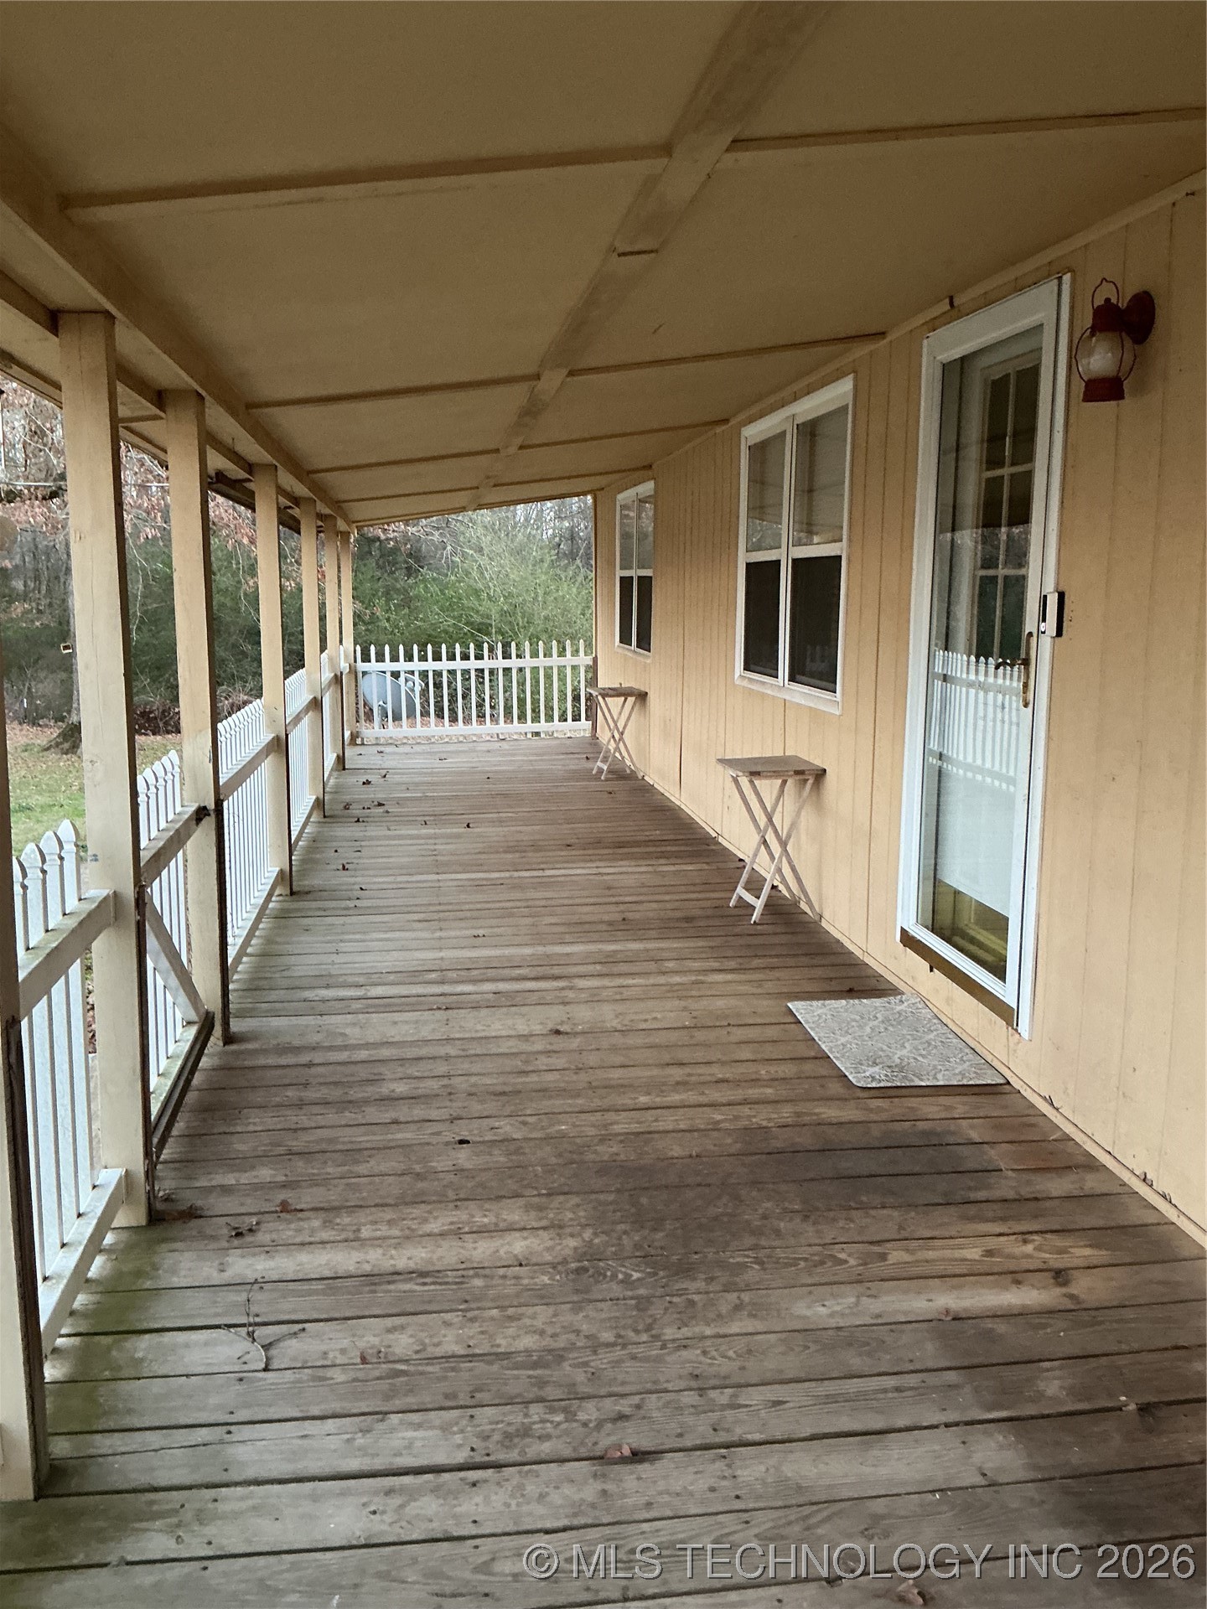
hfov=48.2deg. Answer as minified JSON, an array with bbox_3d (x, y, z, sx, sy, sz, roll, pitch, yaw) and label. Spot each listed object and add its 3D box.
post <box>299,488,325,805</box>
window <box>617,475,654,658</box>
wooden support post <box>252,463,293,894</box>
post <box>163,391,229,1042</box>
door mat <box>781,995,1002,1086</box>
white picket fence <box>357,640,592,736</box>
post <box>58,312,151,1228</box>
[{"bbox_3d":[-1.778,-0.880,8.254,0.090,1.927,0.090,-1,9,-8],"label":"post"},{"bbox_3d":[0.233,-1.782,10.394,0.070,1.280,1.810,-1,9,-8],"label":"window"},{"bbox_3d":[-1.482,-0.541,6.086,0.090,1.931,0.090,-1,9,-8],"label":"wooden support post"},{"bbox_3d":[-1.210,-0.223,4.026,0.090,1.942,0.090,-1,9,-8],"label":"post"},{"bbox_3d":[0.882,0.723,4.201,0.445,0.015,0.790,-1,9,-8],"label":"door mat"},{"bbox_3d":[-1.180,-1.062,12.460,2.160,0.850,0.080,-1,9,-8],"label":"white picket fence"},{"bbox_3d":[-1.046,-0.030,2.861,0.090,1.924,0.090,-1,9,-8],"label":"post"}]

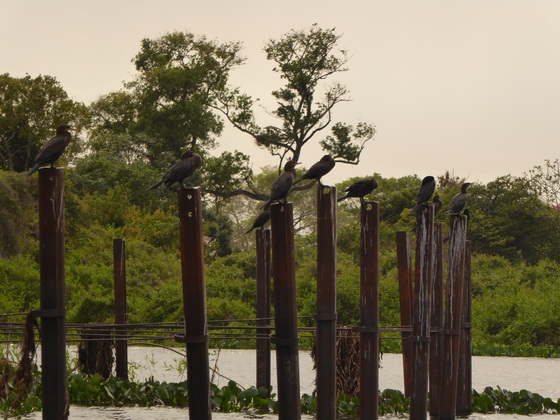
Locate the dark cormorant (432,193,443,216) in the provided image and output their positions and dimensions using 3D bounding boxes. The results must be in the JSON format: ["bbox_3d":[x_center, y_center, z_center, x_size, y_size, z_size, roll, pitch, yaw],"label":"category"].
[{"bbox_3d":[1.898,0.006,51.000,0.370,0.410,0.160,0,-1,-6],"label":"dark cormorant"}]

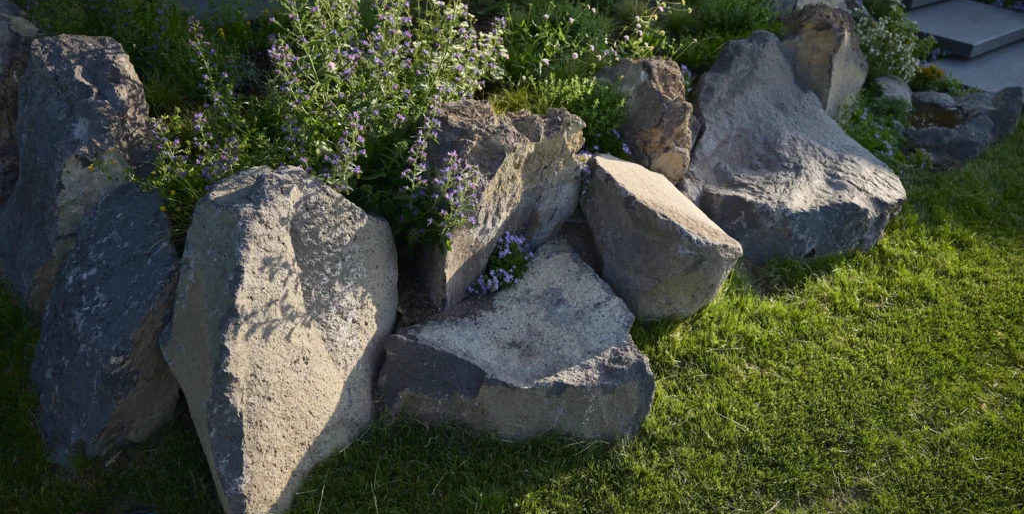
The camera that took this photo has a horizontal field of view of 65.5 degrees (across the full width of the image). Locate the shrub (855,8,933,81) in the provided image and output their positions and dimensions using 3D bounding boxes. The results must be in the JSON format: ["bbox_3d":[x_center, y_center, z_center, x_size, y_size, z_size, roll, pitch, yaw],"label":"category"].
[{"bbox_3d":[2.214,-1.227,4.528,0.470,0.400,0.400,14,35,20],"label":"shrub"}]

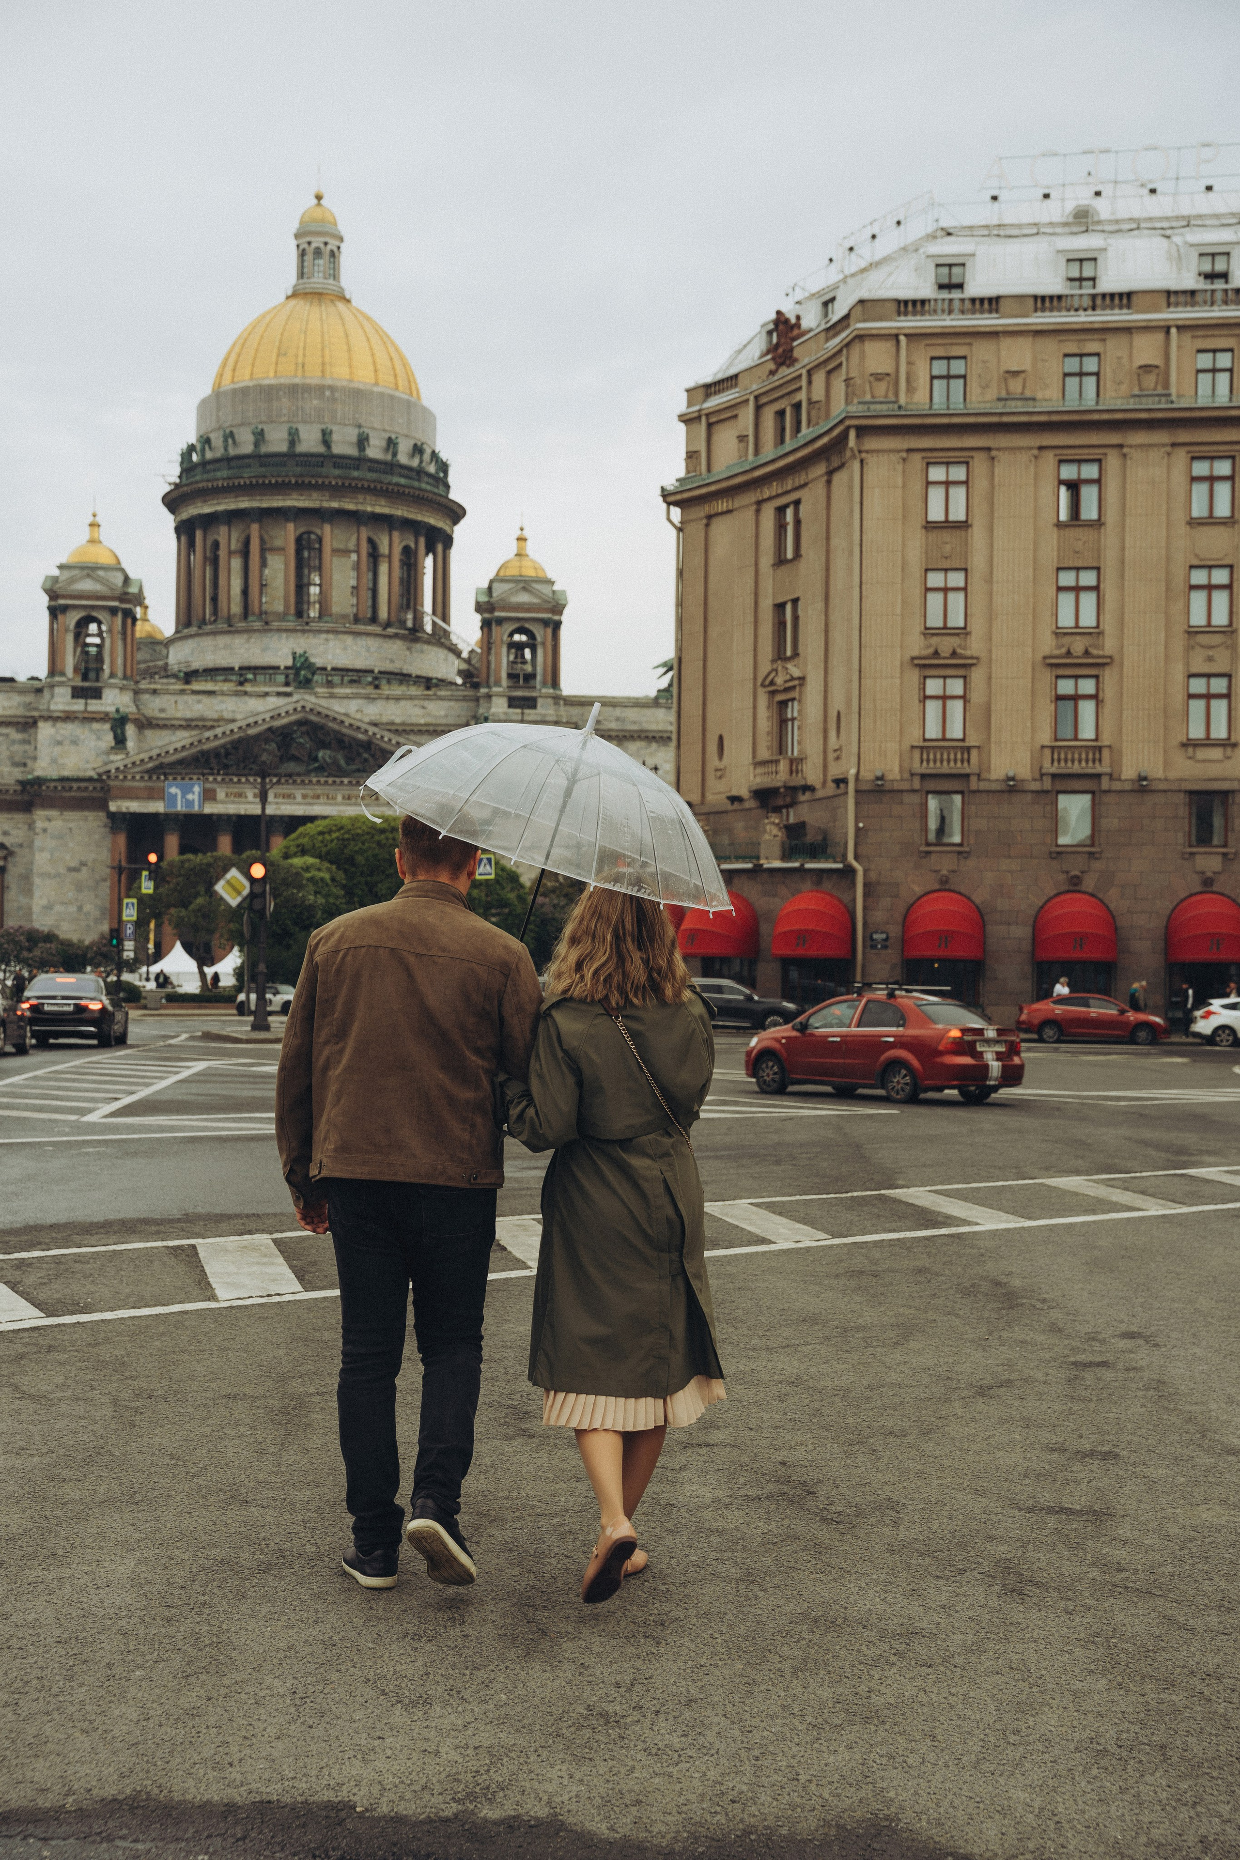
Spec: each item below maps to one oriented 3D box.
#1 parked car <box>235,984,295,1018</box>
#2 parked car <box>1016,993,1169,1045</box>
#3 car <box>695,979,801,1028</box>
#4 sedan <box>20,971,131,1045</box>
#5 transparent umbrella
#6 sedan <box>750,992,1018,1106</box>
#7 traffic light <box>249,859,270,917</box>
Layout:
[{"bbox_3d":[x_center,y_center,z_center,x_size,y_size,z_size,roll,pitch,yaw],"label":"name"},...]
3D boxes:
[{"bbox_3d":[-15.200,3.130,100.800,3.850,1.420,1.730,0,-1,27],"label":"parked car"},{"bbox_3d":[13.610,2.522,65.300,4.420,1.470,1.730,1,-1,8],"label":"parked car"},{"bbox_3d":[3.700,2.488,76.800,4.750,1.720,1.920,1,-1,7],"label":"car"},{"bbox_3d":[-11.744,1.715,49.228,1.910,1.490,5.120,1,-1,-7],"label":"sedan"},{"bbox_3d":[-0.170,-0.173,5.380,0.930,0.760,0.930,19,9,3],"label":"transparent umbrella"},{"bbox_3d":[3.633,1.605,32.100,1.710,1.570,4.310,2,-1,-40],"label":"sedan"},{"bbox_3d":[-8.979,-1.047,56.500,0.420,1.280,0.360,1,-1,-7],"label":"traffic light"}]

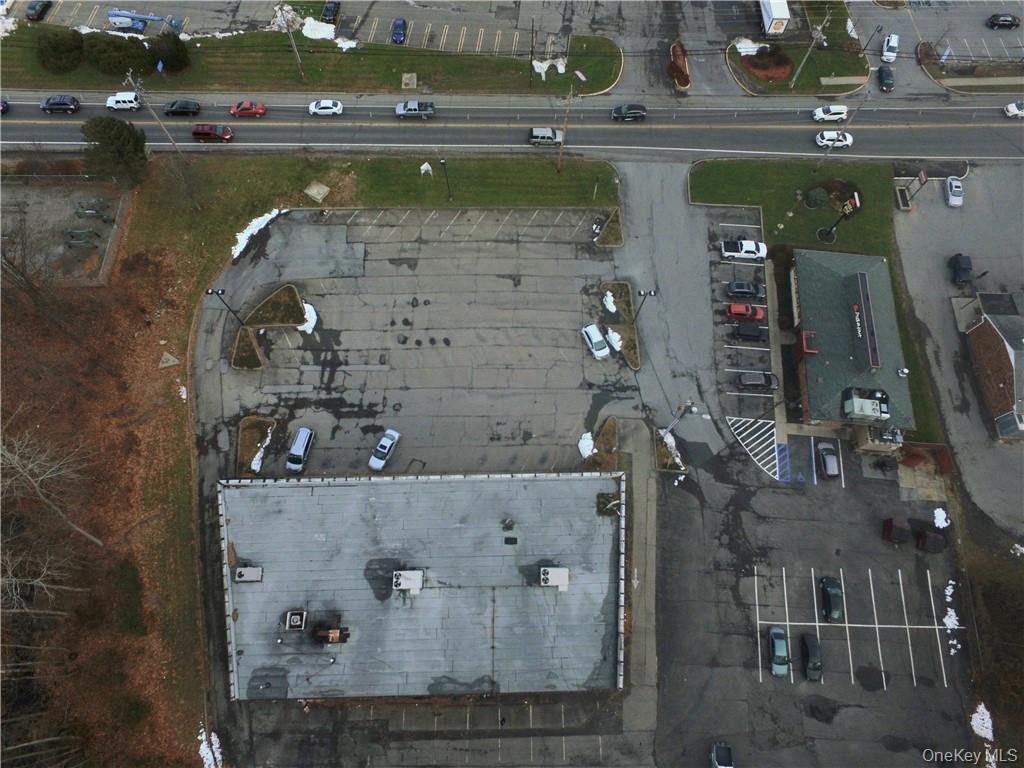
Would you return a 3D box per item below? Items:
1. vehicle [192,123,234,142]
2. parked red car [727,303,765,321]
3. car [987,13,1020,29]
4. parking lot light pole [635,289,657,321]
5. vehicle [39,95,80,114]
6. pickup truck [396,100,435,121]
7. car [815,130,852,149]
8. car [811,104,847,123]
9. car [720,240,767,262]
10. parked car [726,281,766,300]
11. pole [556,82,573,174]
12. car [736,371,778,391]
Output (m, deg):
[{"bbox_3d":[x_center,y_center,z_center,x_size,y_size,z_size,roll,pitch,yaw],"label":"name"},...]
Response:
[{"bbox_3d":[-42.254,-35.366,83.355,5.161,1.740,1.942,1,69,-1],"label":"vehicle"},{"bbox_3d":[29.608,-9.189,74.629,4.480,1.640,1.780,4,69,0],"label":"parked red car"},{"bbox_3d":[78.849,-58.137,94.729,4.788,1.429,1.816,-3,69,-2],"label":"car"},{"bbox_3d":[15.240,-8.979,70.962,2.050,7.800,0.650,0,69,-1],"label":"parking lot light pole"},{"bbox_3d":[-65.010,-40.183,84.792,4.927,1.728,1.913,0,69,-1],"label":"vehicle"},{"bbox_3d":[-14.111,-39.716,85.572,5.384,1.779,1.895,0,69,-1],"label":"pickup truck"},{"bbox_3d":[46.467,-35.213,85.061,4.893,1.665,1.859,-1,69,-1],"label":"car"},{"bbox_3d":[46.791,-39.757,86.845,4.595,1.644,1.843,-1,69,-2],"label":"car"},{"bbox_3d":[30.596,-17.693,77.835,5.759,1.862,2.013,3,69,0],"label":"car"},{"bbox_3d":[30.115,-12.077,75.760,4.547,1.643,1.787,3,69,0],"label":"parked car"},{"bbox_3d":[6.782,-32.264,76.631,0.700,13.800,2.200,0,69,-1],"label":"pole"},{"bbox_3d":[29.618,-0.318,71.150,4.818,1.696,1.839,3,69,0],"label":"car"}]

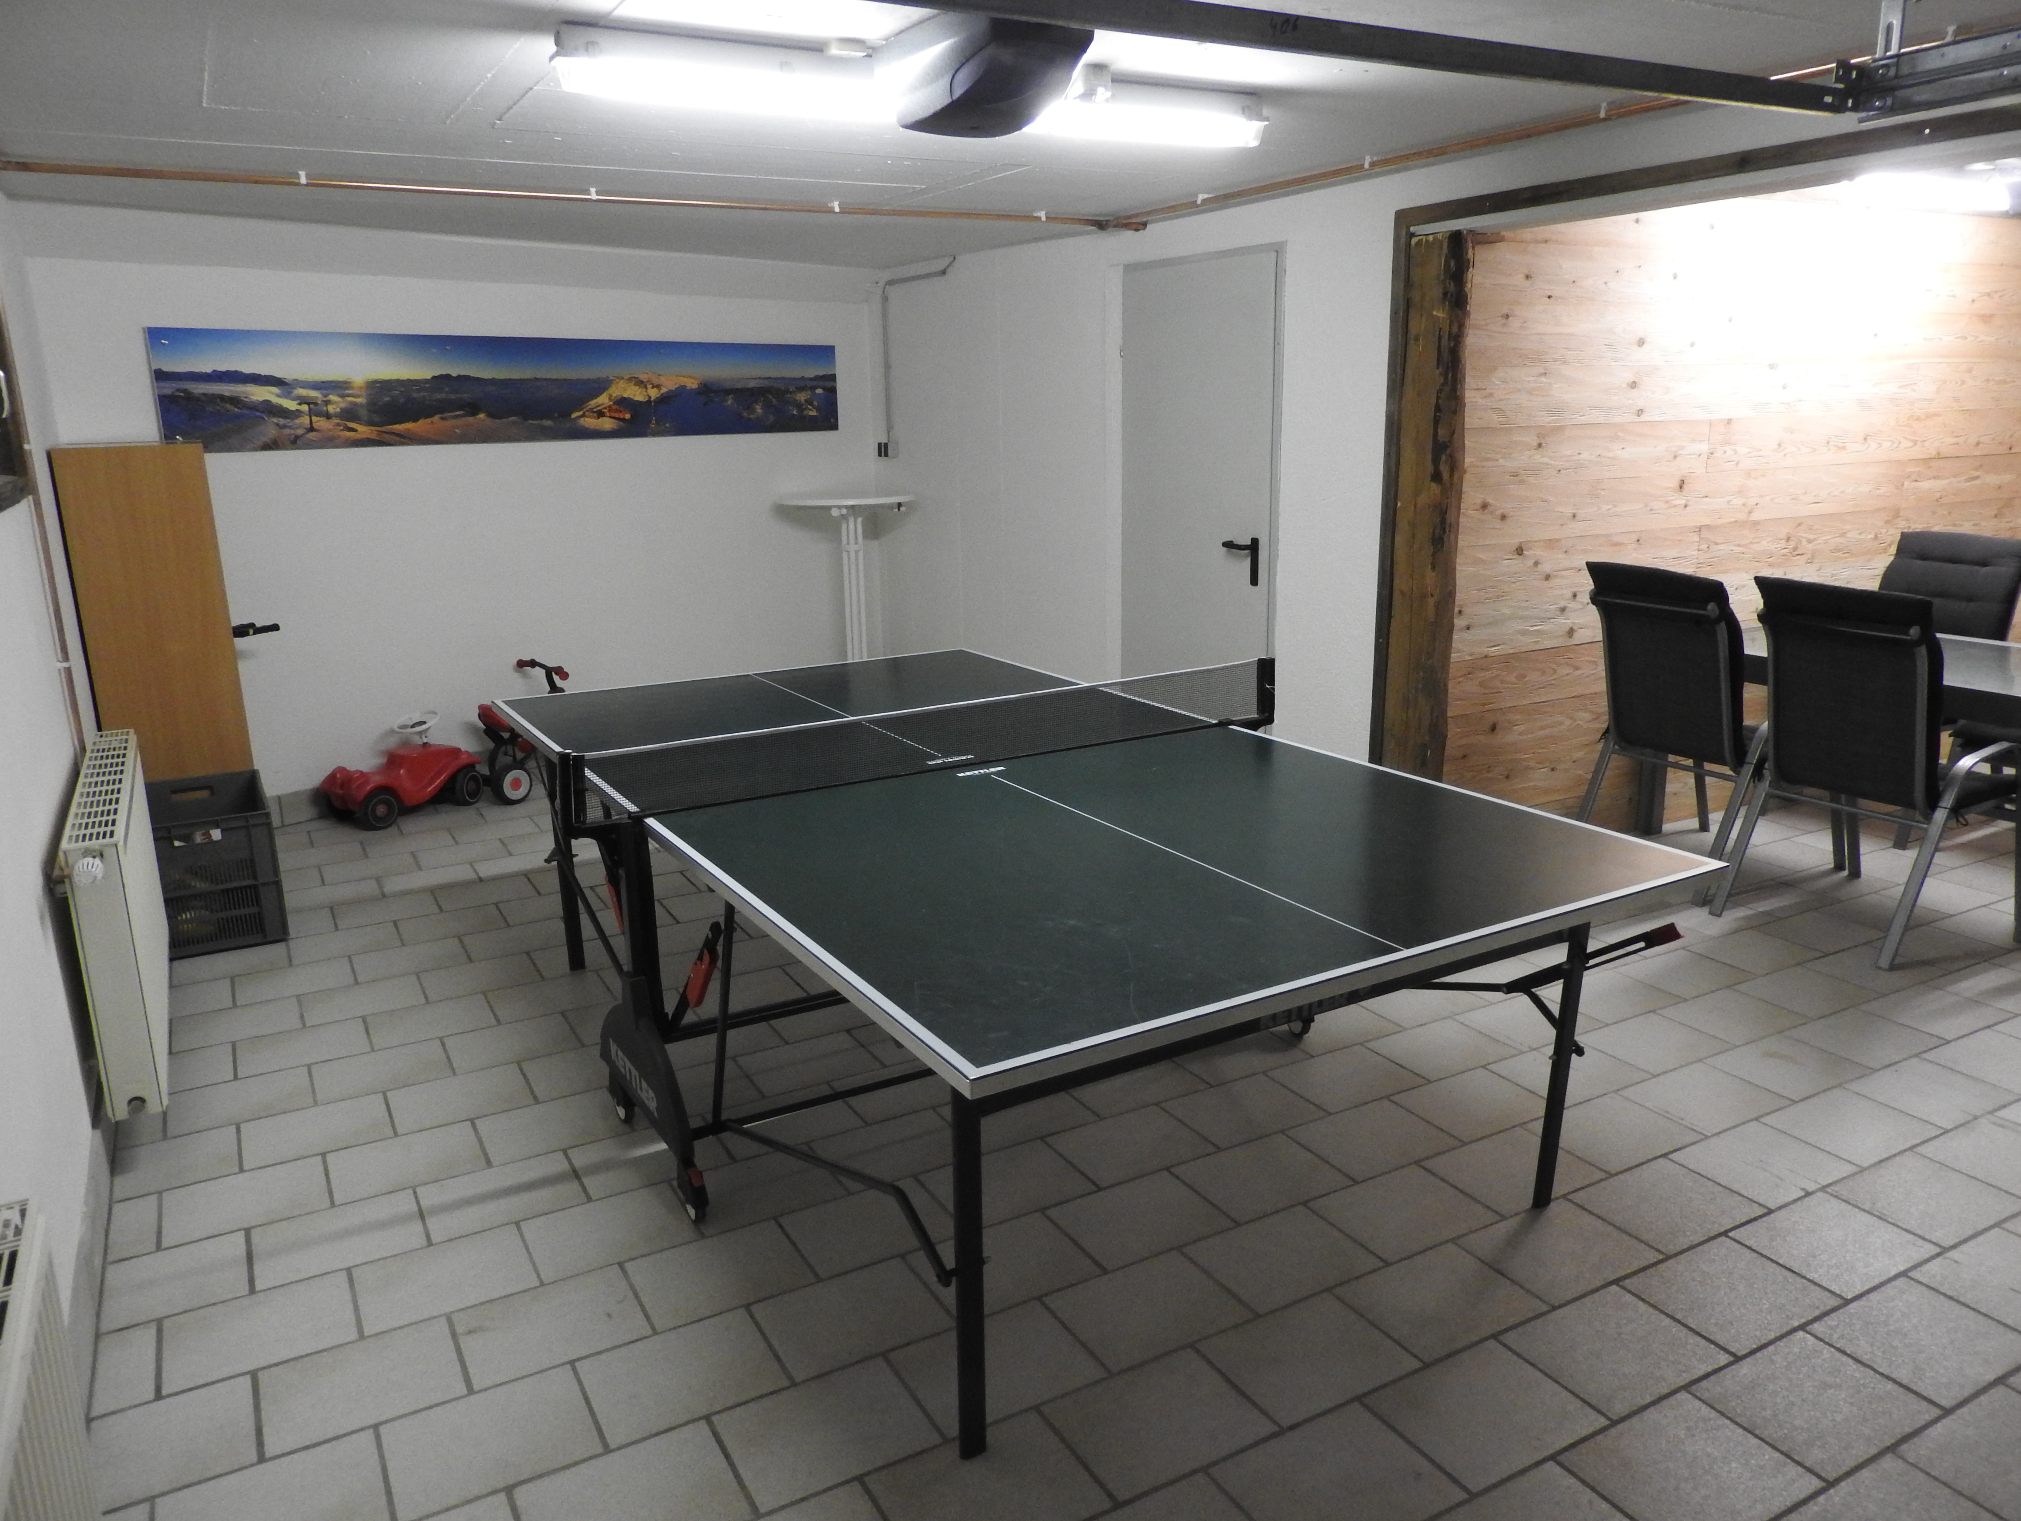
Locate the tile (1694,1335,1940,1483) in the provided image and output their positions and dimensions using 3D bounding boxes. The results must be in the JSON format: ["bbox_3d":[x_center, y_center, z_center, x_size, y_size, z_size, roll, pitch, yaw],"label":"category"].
[{"bbox_3d":[1.281,1.025,2.241,0.299,0.010,0.236,-8,16,-28],"label":"tile"}]

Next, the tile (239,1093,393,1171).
[{"bbox_3d":[-1.547,0.830,3.140,0.299,0.010,0.236,-8,16,-28],"label":"tile"}]

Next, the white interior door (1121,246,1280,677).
[{"bbox_3d":[0.701,-0.820,5.345,0.060,2.060,0.872,-10,17,-33],"label":"white interior door"}]

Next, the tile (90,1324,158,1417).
[{"bbox_3d":[-1.483,1.024,2.362,0.087,0.010,0.225,-8,16,-28],"label":"tile"}]

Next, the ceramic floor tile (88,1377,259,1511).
[{"bbox_3d":[-1.303,1.065,2.187,0.230,0.010,0.236,-8,16,-28],"label":"ceramic floor tile"}]

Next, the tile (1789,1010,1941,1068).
[{"bbox_3d":[2.135,0.697,3.513,0.298,0.010,0.225,-8,16,-28],"label":"tile"}]

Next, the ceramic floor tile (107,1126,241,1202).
[{"bbox_3d":[-1.783,0.864,3.012,0.227,0.010,0.236,-8,16,-28],"label":"ceramic floor tile"}]

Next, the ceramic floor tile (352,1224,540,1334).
[{"bbox_3d":[-1.045,0.960,2.598,0.299,0.010,0.236,-8,16,-28],"label":"ceramic floor tile"}]

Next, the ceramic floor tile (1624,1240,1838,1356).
[{"bbox_3d":[1.289,0.955,2.515,0.298,0.010,0.225,-8,16,-28],"label":"ceramic floor tile"}]

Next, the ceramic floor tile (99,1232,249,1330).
[{"bbox_3d":[-1.542,0.964,2.600,0.231,0.010,0.236,-8,16,-28],"label":"ceramic floor tile"}]

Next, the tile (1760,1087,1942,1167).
[{"bbox_3d":[1.833,0.802,3.069,0.297,0.012,0.234,-8,16,-28],"label":"tile"}]

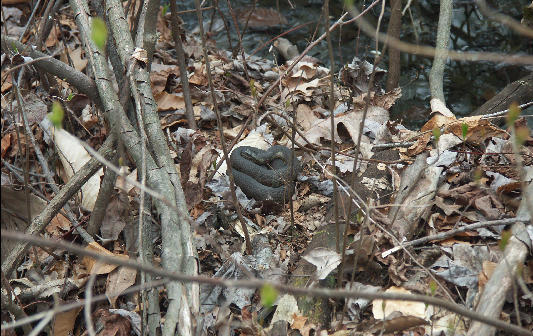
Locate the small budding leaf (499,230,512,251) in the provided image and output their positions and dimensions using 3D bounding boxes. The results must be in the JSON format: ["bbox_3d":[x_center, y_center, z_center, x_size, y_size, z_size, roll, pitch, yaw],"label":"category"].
[{"bbox_3d":[0.344,0.104,4.400,0.019,0.028,0.013,0,17,0],"label":"small budding leaf"}]

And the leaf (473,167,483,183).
[{"bbox_3d":[0.321,0.011,4.650,0.014,0.022,0.010,0,17,0],"label":"leaf"}]

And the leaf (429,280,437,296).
[{"bbox_3d":[0.239,0.173,4.400,0.011,0.021,0.010,0,17,0],"label":"leaf"}]

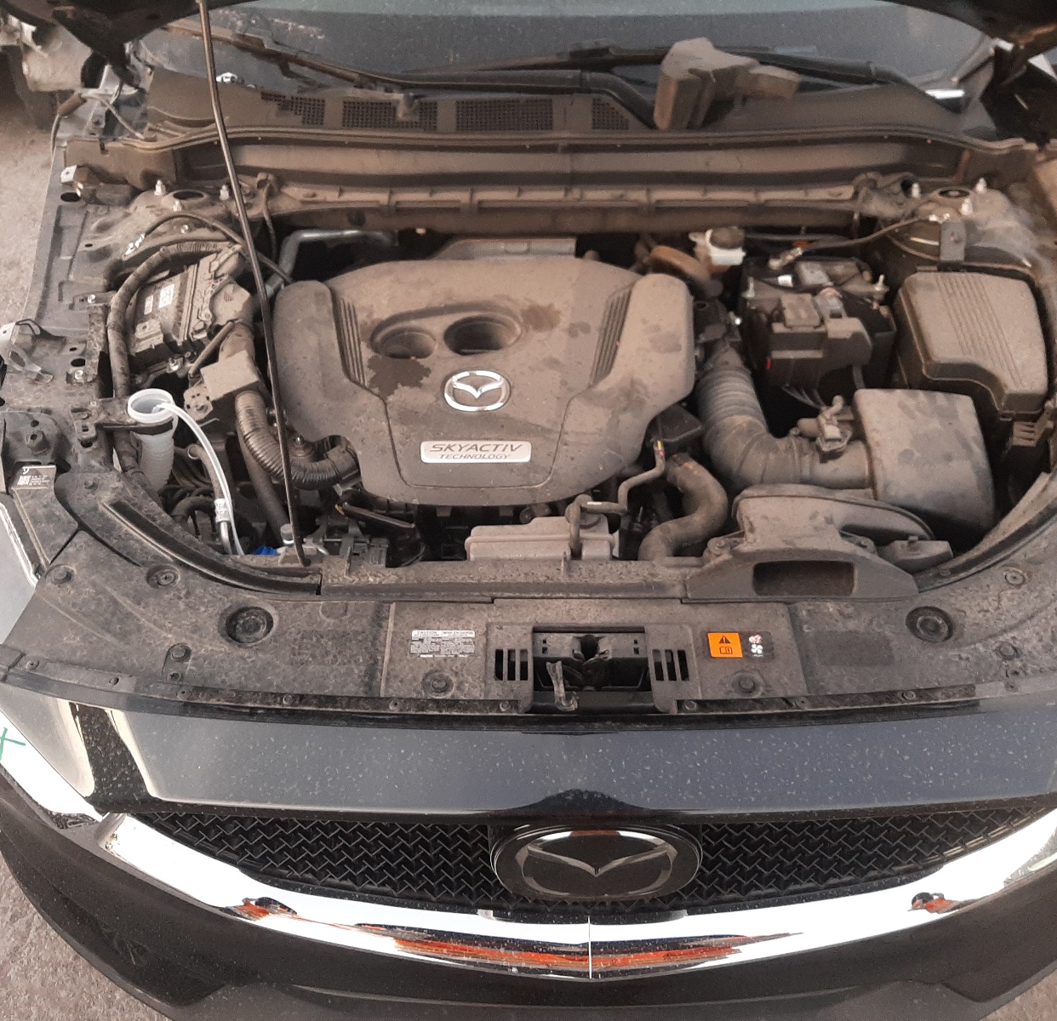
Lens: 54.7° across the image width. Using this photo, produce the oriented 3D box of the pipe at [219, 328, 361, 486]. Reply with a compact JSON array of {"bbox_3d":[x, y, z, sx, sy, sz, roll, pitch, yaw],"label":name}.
[{"bbox_3d":[-0.330,-0.152,1.411,0.200,0.100,0.260,0,45,0],"label":"pipe"}]

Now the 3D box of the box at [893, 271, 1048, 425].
[{"bbox_3d":[0.588,-0.204,1.377,0.173,0.108,0.230,0,53,0],"label":"box"}]

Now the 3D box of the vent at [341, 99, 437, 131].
[{"bbox_3d":[-0.213,-0.608,1.570,0.146,0.010,0.055,0,72,0],"label":"vent"}]

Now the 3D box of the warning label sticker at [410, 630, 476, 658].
[{"bbox_3d":[-0.083,0.129,0.985,0.061,0.002,0.031,0,48,0],"label":"warning label sticker"}]

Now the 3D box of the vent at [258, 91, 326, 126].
[{"bbox_3d":[-0.369,-0.630,1.600,0.101,0.010,0.059,0,72,0],"label":"vent"}]

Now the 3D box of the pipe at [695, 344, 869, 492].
[{"bbox_3d":[0.325,-0.134,1.365,0.190,0.105,0.285,0,45,0],"label":"pipe"}]

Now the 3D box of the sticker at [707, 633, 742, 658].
[{"bbox_3d":[0.189,0.130,0.983,0.031,0.002,0.028,0,48,0],"label":"sticker"}]

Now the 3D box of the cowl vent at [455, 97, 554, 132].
[{"bbox_3d":[-0.036,-0.608,1.570,0.149,0.010,0.057,0,72,0],"label":"cowl vent"}]

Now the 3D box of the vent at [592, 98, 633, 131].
[{"bbox_3d":[0.128,-0.608,1.570,0.060,0.010,0.057,0,72,0],"label":"vent"}]

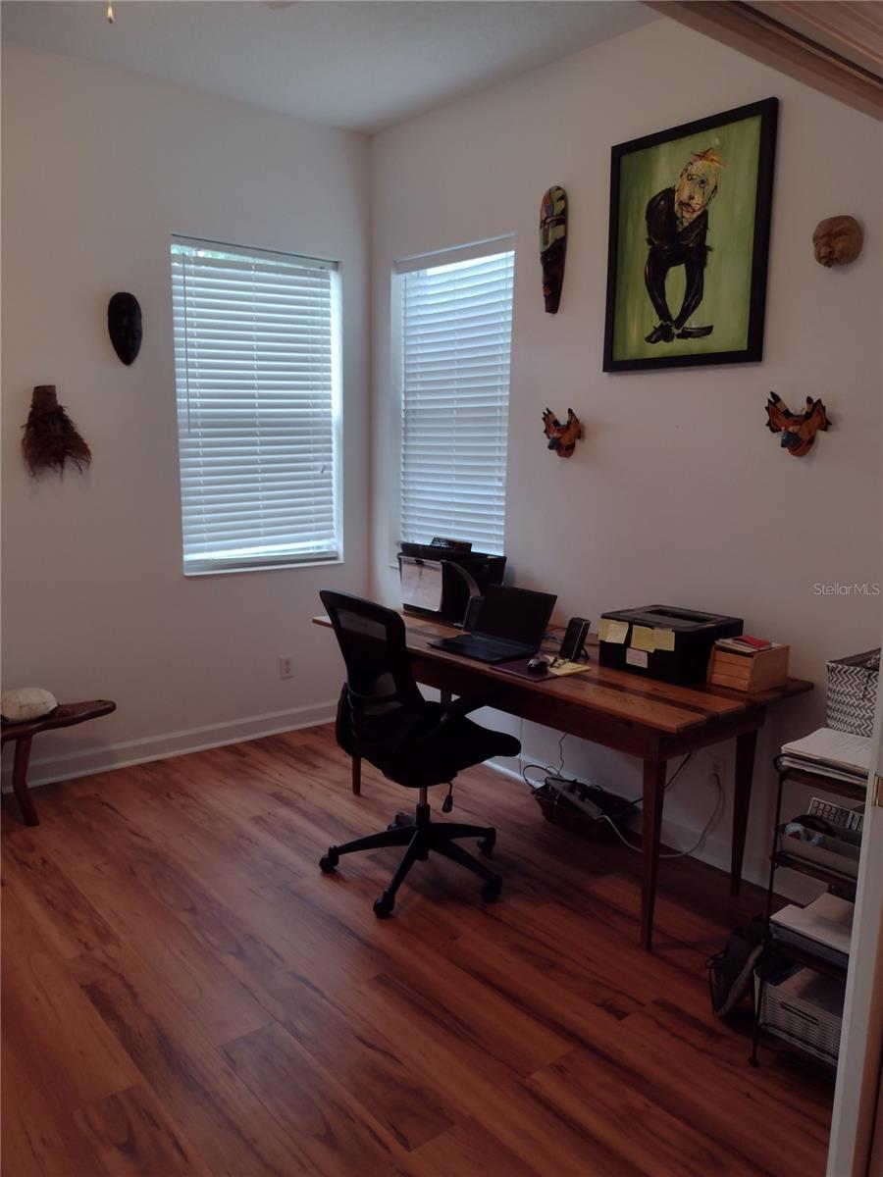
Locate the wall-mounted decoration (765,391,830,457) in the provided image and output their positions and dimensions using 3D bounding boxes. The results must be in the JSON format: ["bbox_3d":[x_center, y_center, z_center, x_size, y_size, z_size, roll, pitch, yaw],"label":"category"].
[{"bbox_3d":[1.127,-0.530,2.942,0.100,0.205,0.210,-7,13,-38],"label":"wall-mounted decoration"}]

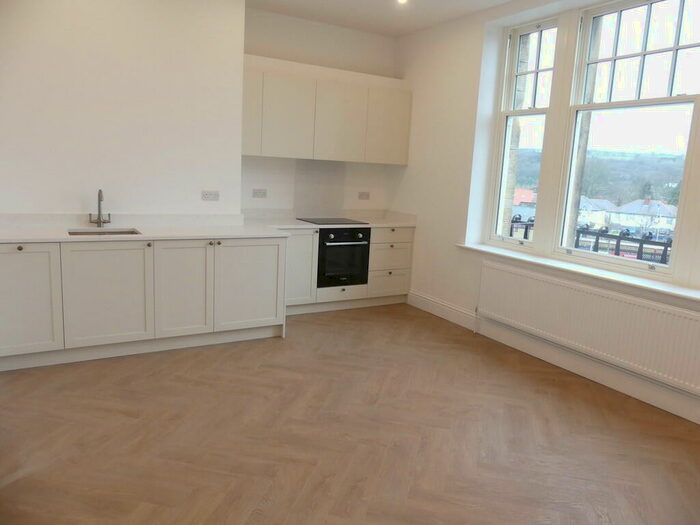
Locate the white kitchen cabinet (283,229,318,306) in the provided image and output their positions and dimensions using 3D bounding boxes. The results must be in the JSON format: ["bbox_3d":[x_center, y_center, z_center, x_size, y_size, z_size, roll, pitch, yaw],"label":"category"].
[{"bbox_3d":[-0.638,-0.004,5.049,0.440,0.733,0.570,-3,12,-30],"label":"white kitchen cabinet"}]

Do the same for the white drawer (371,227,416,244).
[{"bbox_3d":[0.331,-0.325,5.498,0.515,0.156,0.500,-3,12,-30],"label":"white drawer"}]

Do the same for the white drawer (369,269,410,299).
[{"bbox_3d":[0.303,0.177,5.589,0.515,0.285,0.500,-3,12,-30],"label":"white drawer"}]

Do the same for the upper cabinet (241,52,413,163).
[{"bbox_3d":[-0.255,-1.479,5.127,1.870,0.880,0.340,-3,12,-30],"label":"upper cabinet"}]

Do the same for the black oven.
[{"bbox_3d":[-0.175,-0.092,5.274,0.595,0.590,0.550,-3,12,-30],"label":"black oven"}]

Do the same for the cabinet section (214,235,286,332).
[{"bbox_3d":[-0.947,0.131,4.354,0.595,0.745,0.570,-3,11,-30],"label":"cabinet section"}]

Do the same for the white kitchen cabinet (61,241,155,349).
[{"bbox_3d":[-1.801,0.169,3.754,0.581,0.733,0.575,-3,12,-30],"label":"white kitchen cabinet"}]

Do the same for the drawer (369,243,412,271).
[{"bbox_3d":[0.319,-0.105,5.538,0.515,0.282,0.500,-3,12,-30],"label":"drawer"}]

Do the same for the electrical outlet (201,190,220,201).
[{"bbox_3d":[-1.200,-0.572,4.343,0.148,0.081,0.015,-3,12,-30],"label":"electrical outlet"}]

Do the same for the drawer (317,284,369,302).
[{"bbox_3d":[-0.186,0.272,5.327,0.597,0.140,0.500,-3,12,-30],"label":"drawer"}]

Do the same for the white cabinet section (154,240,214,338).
[{"bbox_3d":[-1.396,0.153,4.095,0.443,0.745,0.570,-3,11,-30],"label":"white cabinet section"}]

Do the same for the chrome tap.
[{"bbox_3d":[-1.892,-0.400,3.836,0.160,0.295,0.200,-3,12,-30],"label":"chrome tap"}]

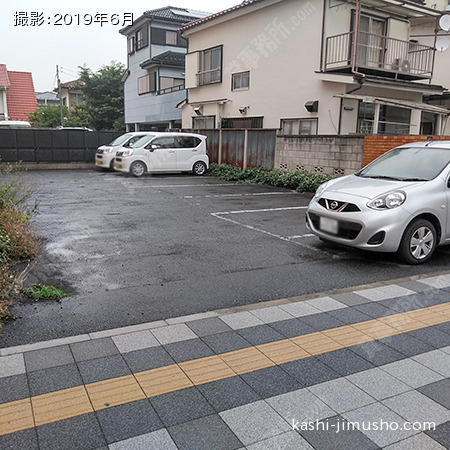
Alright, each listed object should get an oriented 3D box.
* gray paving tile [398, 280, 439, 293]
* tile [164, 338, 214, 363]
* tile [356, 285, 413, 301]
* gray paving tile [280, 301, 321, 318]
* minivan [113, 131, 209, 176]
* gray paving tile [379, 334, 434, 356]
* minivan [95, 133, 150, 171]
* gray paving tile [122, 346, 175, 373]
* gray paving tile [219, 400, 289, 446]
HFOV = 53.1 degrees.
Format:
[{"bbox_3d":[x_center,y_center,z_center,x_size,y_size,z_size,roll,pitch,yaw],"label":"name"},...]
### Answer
[{"bbox_3d":[2.004,0.665,4.694,0.296,0.042,0.296,-5,13,-27],"label":"gray paving tile"},{"bbox_3d":[-0.252,0.909,3.200,0.296,0.042,0.296,-5,13,-27],"label":"tile"},{"bbox_3d":[1.605,0.697,4.488,0.596,0.042,0.296,-5,13,-27],"label":"tile"},{"bbox_3d":[0.674,0.770,4.008,0.296,0.042,0.296,-5,13,-27],"label":"gray paving tile"},{"bbox_3d":[-2.485,-2.762,17.380,3.400,1.640,1.480,-4,12,-24],"label":"minivan"},{"bbox_3d":[1.355,0.912,3.364,0.296,0.042,0.296,-5,13,-27],"label":"gray paving tile"},{"bbox_3d":[-3.720,-3.160,19.250,3.400,1.640,1.480,-4,12,-26],"label":"minivan"},{"bbox_3d":[-0.518,0.930,3.063,0.296,0.042,0.296,-5,13,-27],"label":"gray paving tile"},{"bbox_3d":[0.164,1.072,2.418,0.296,0.042,0.296,-5,13,-27],"label":"gray paving tile"}]

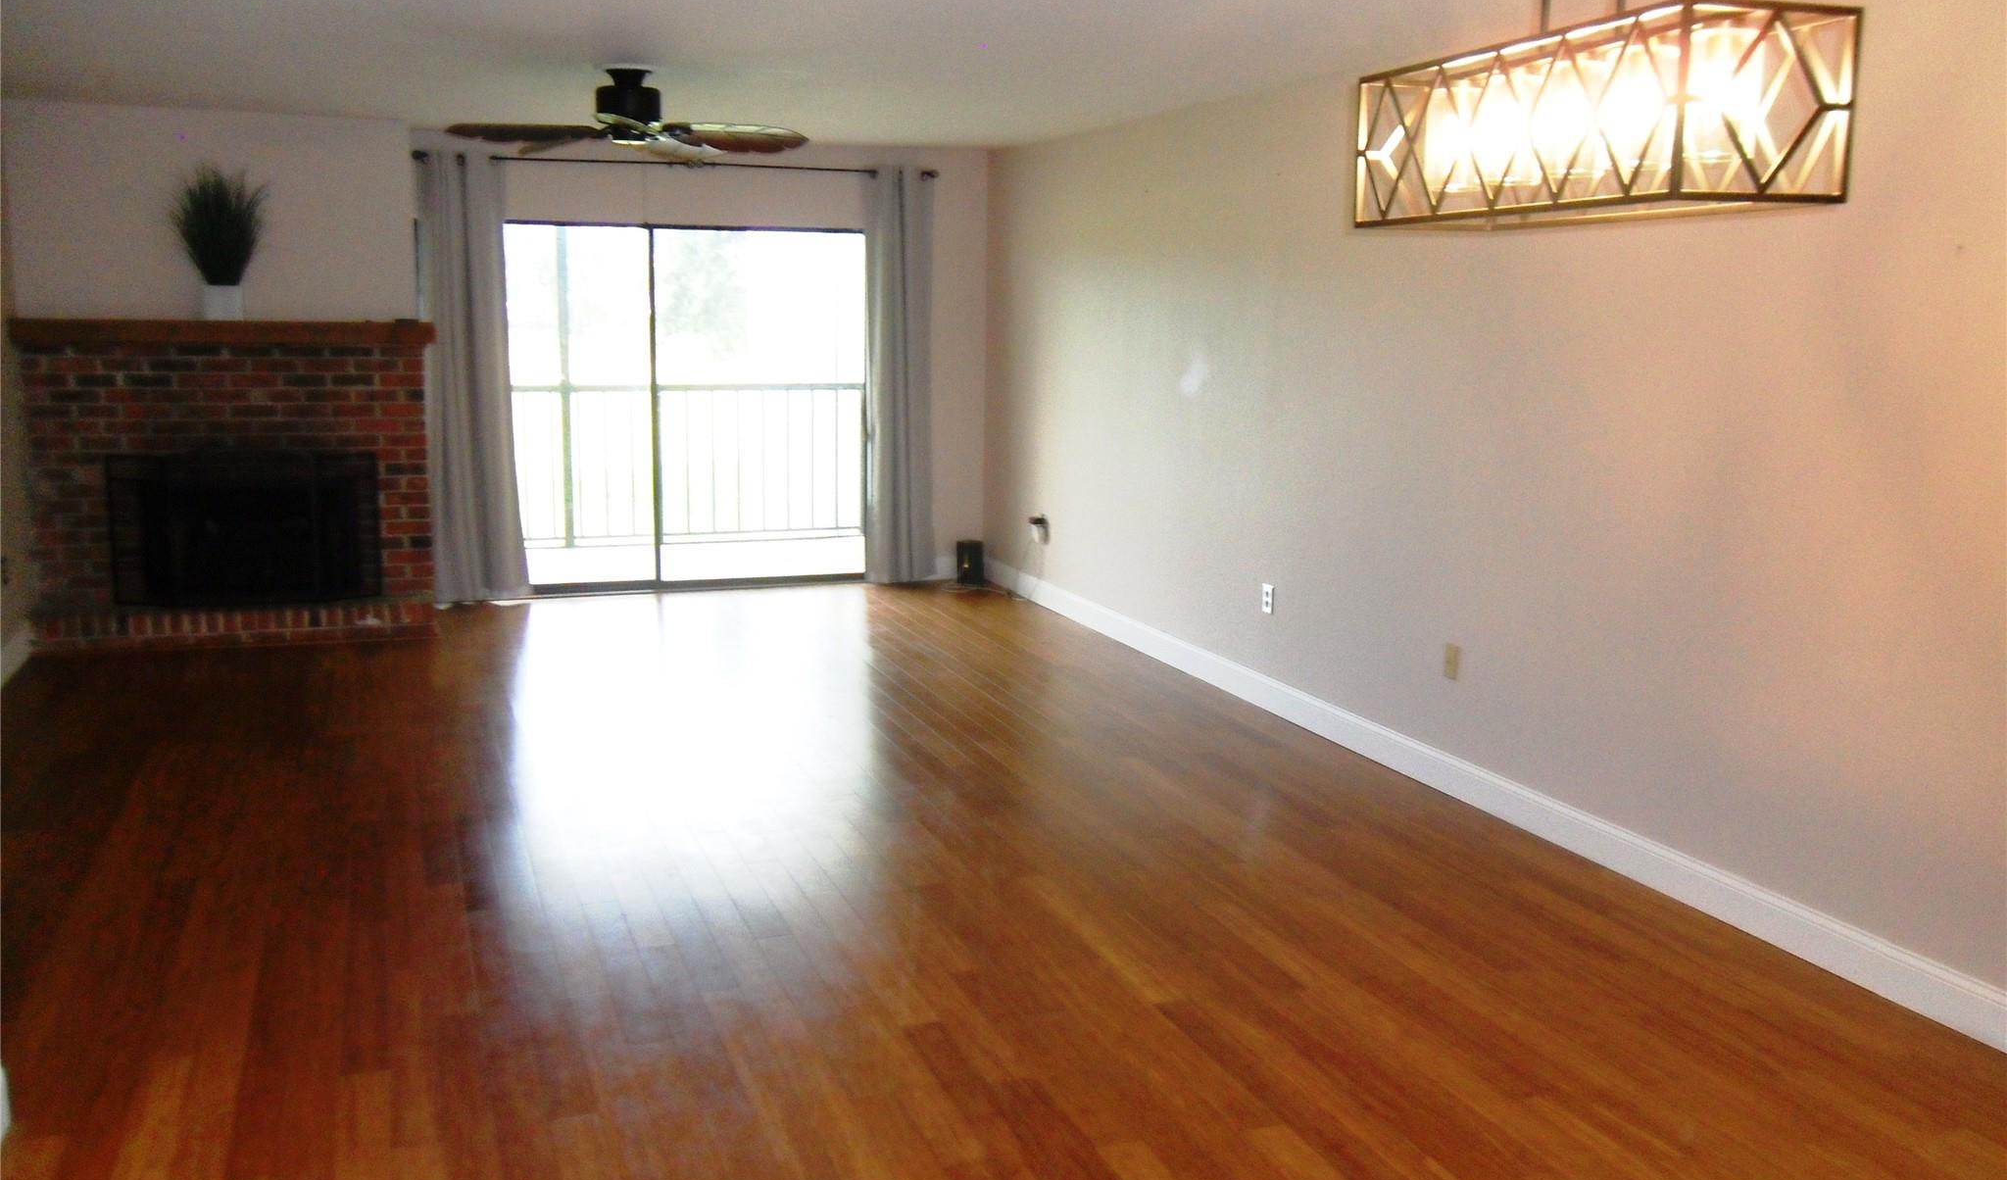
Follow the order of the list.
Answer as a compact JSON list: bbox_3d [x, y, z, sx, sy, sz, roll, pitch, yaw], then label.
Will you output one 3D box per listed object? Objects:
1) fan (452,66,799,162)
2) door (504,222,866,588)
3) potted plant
[{"bbox_3d":[-1.408,-1.809,6.109,1.347,0.285,1.347,-3,11,-21],"label":"fan"},{"bbox_3d":[-1.842,-0.972,8.866,2.274,1.989,0.095,-3,11,-21],"label":"door"},{"bbox_3d":[-3.525,-1.566,7.324,0.396,0.685,0.396,-3,11,-21],"label":"potted plant"}]

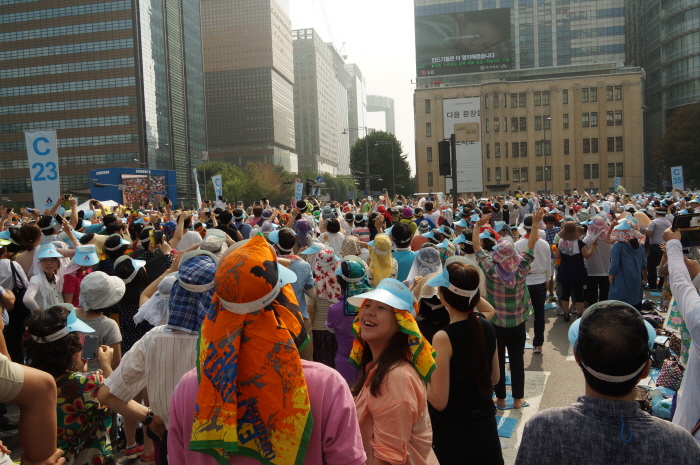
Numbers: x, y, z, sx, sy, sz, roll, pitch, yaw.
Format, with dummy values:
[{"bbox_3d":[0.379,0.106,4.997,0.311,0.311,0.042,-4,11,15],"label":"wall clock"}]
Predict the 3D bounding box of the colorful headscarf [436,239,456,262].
[{"bbox_3d":[1.098,0.217,6.000,0.220,0.300,0.190,0,3,38],"label":"colorful headscarf"}]

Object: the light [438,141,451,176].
[{"bbox_3d":[2.973,-2.344,16.500,0.360,1.070,0.280,-2,3,8],"label":"light"}]

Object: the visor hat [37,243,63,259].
[{"bbox_3d":[-2.865,0.172,5.000,0.210,0.140,0.220,-4,3,-38],"label":"visor hat"}]

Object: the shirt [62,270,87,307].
[{"bbox_3d":[-2.522,0.629,5.000,0.440,0.600,0.260,-4,3,-25],"label":"shirt"}]

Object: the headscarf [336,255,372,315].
[{"bbox_3d":[0.042,0.425,4.050,0.230,0.440,0.250,-4,3,-33],"label":"headscarf"}]

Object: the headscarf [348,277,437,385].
[{"bbox_3d":[0.164,0.378,2.020,0.280,0.360,0.250,0,4,38],"label":"headscarf"}]

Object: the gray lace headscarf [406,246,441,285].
[{"bbox_3d":[0.639,0.300,4.500,0.290,0.370,0.270,-2,3,8],"label":"gray lace headscarf"}]

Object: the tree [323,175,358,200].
[{"bbox_3d":[-2.989,-11.888,165.000,11.500,12.000,11.000,-2,3,0],"label":"tree"}]

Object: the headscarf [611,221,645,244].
[{"bbox_3d":[3.360,0.012,6.350,0.330,0.280,0.290,-3,3,-24],"label":"headscarf"}]

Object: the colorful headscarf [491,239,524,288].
[{"bbox_3d":[1.532,0.306,5.100,0.280,0.460,0.250,-3,3,-6],"label":"colorful headscarf"}]

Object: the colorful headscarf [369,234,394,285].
[{"bbox_3d":[0.351,0.302,5.750,0.210,0.520,0.250,-4,3,-32],"label":"colorful headscarf"}]

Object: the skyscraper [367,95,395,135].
[{"bbox_3d":[32.065,-90.301,590.000,42.000,131.000,45.000,-2,3,10],"label":"skyscraper"}]

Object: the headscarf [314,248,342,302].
[{"bbox_3d":[-0.217,0.445,5.300,0.250,0.520,0.260,-1,3,21],"label":"headscarf"}]

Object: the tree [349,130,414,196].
[{"bbox_3d":[5.888,-10.587,95.000,12.000,15.400,12.000,-2,3,0],"label":"tree"}]

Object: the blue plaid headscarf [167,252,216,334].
[{"bbox_3d":[-0.815,0.312,2.680,0.230,0.380,0.250,-3,3,-10],"label":"blue plaid headscarf"}]

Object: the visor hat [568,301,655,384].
[{"bbox_3d":[0.741,0.302,1.480,0.215,0.140,0.270,-1,3,25],"label":"visor hat"}]

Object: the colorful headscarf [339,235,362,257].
[{"bbox_3d":[0.018,0.168,6.300,0.230,0.270,0.240,-4,3,-30],"label":"colorful headscarf"}]

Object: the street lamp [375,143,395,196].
[{"bbox_3d":[5.355,-7.645,78.000,2.700,11.200,0.450,-2,3,0],"label":"street lamp"}]

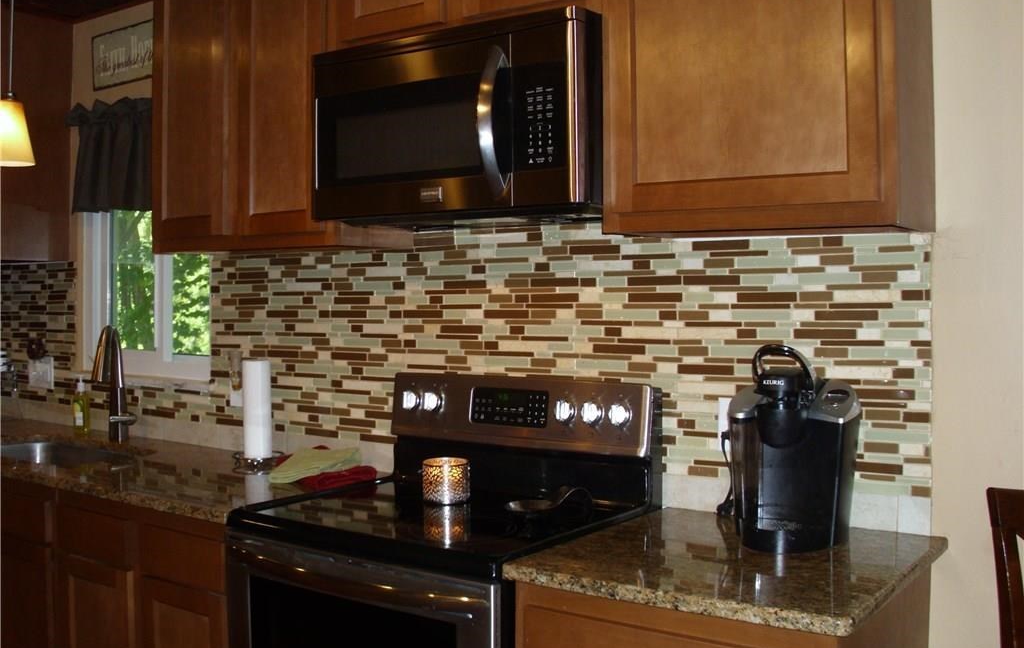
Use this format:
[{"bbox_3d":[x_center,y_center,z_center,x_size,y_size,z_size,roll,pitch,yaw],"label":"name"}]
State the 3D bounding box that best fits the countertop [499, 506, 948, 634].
[{"bbox_3d":[0.430,0.446,2.123,0.645,0.031,0.637,1,2,36],"label":"countertop"}]

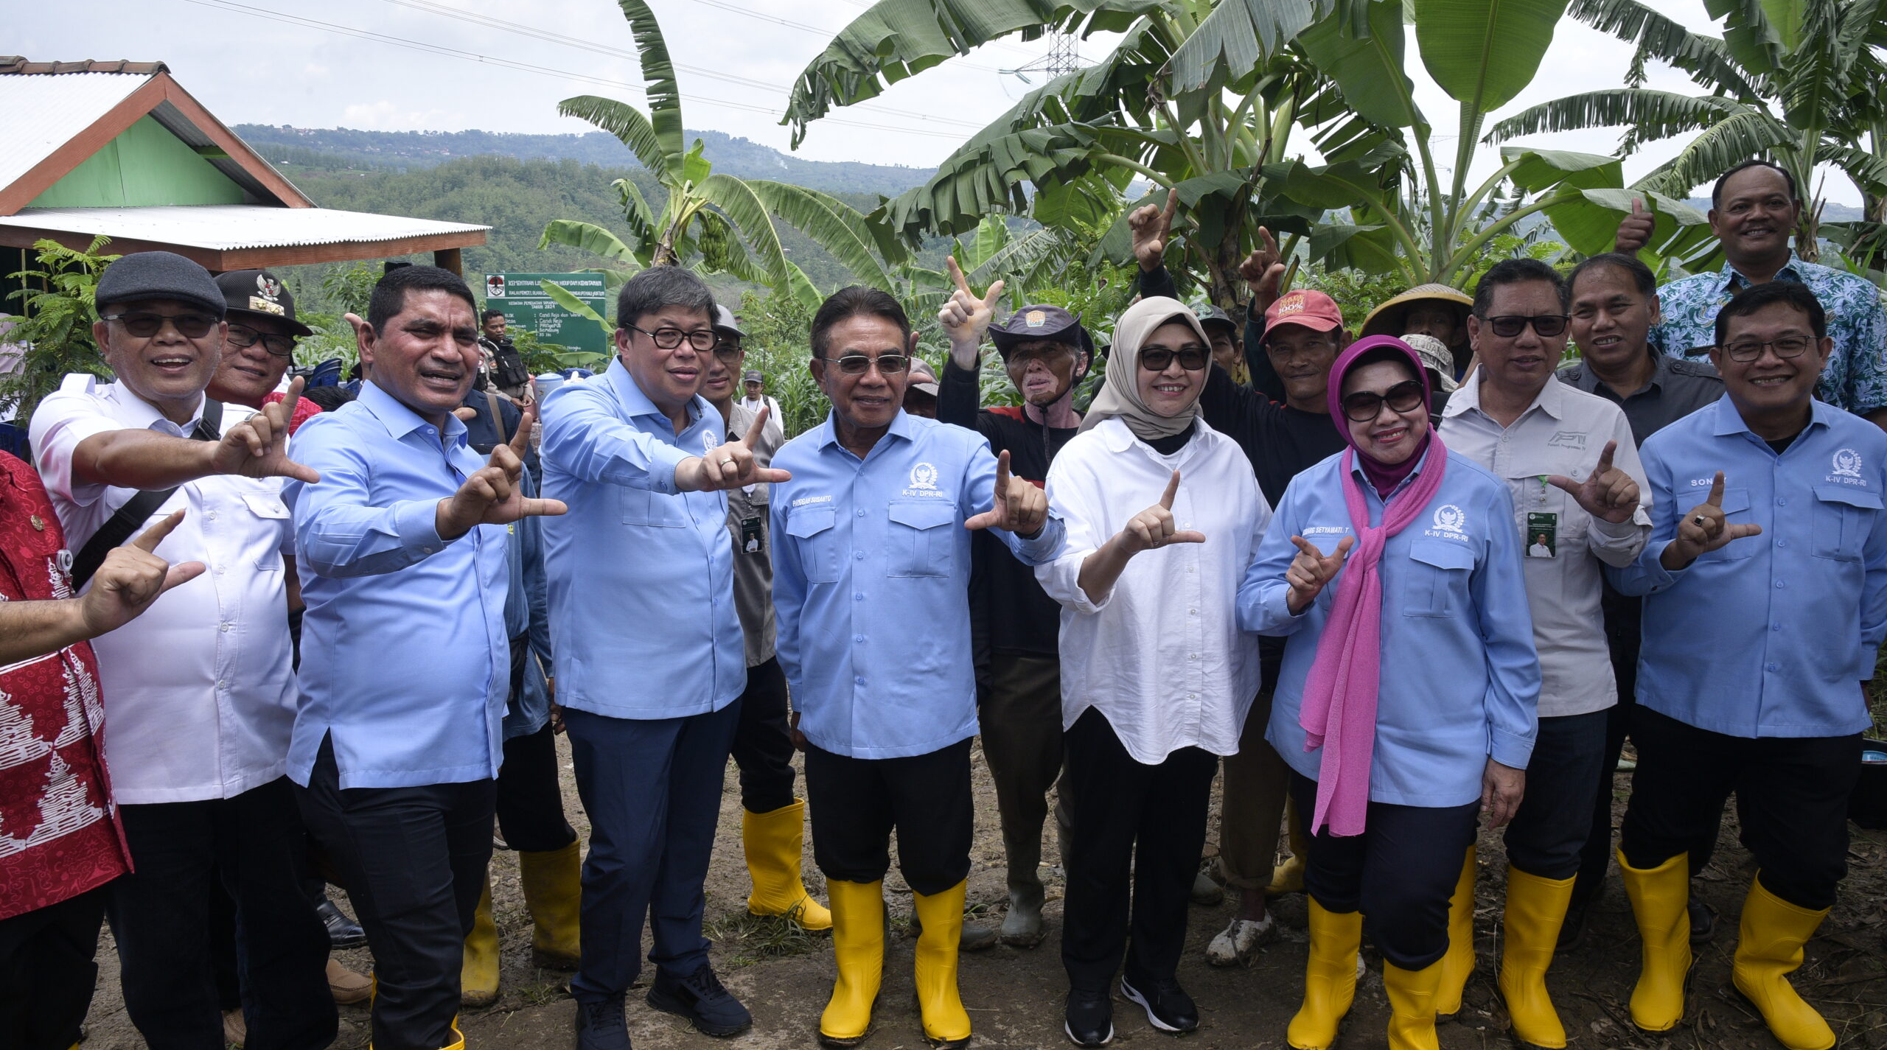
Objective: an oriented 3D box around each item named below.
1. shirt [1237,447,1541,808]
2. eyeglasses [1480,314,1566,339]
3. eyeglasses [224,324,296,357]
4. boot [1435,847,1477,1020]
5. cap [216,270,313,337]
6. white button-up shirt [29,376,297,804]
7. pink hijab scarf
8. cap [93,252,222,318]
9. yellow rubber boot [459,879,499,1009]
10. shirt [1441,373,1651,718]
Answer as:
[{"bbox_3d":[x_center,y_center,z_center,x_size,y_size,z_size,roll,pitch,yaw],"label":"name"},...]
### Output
[{"bbox_3d":[0.829,0.213,2.382,0.540,0.710,0.350,4,13,18],"label":"shirt"},{"bbox_3d":[1.112,-0.384,2.423,0.147,0.044,0.150,4,13,18],"label":"eyeglasses"},{"bbox_3d":[-1.443,-0.385,2.600,0.145,0.045,0.142,11,17,41],"label":"eyeglasses"},{"bbox_3d":[1.143,0.918,2.909,0.130,0.335,0.280,6,13,26],"label":"boot"},{"bbox_3d":[-1.463,-0.467,2.623,0.260,0.130,0.190,11,17,41],"label":"cap"},{"bbox_3d":[-1.395,0.126,2.272,0.500,0.770,0.390,-10,16,-39],"label":"white button-up shirt"},{"bbox_3d":[0.840,0.112,2.457,0.270,0.930,0.330,3,12,14],"label":"pink hijab scarf"},{"bbox_3d":[-1.315,-0.408,2.111,0.190,0.120,0.270,-9,15,-35],"label":"cap"},{"bbox_3d":[-1.130,0.922,2.997,0.130,0.330,0.280,-4,13,-19],"label":"yellow rubber boot"},{"bbox_3d":[1.155,0.049,2.550,0.500,0.740,0.350,5,13,20],"label":"shirt"}]

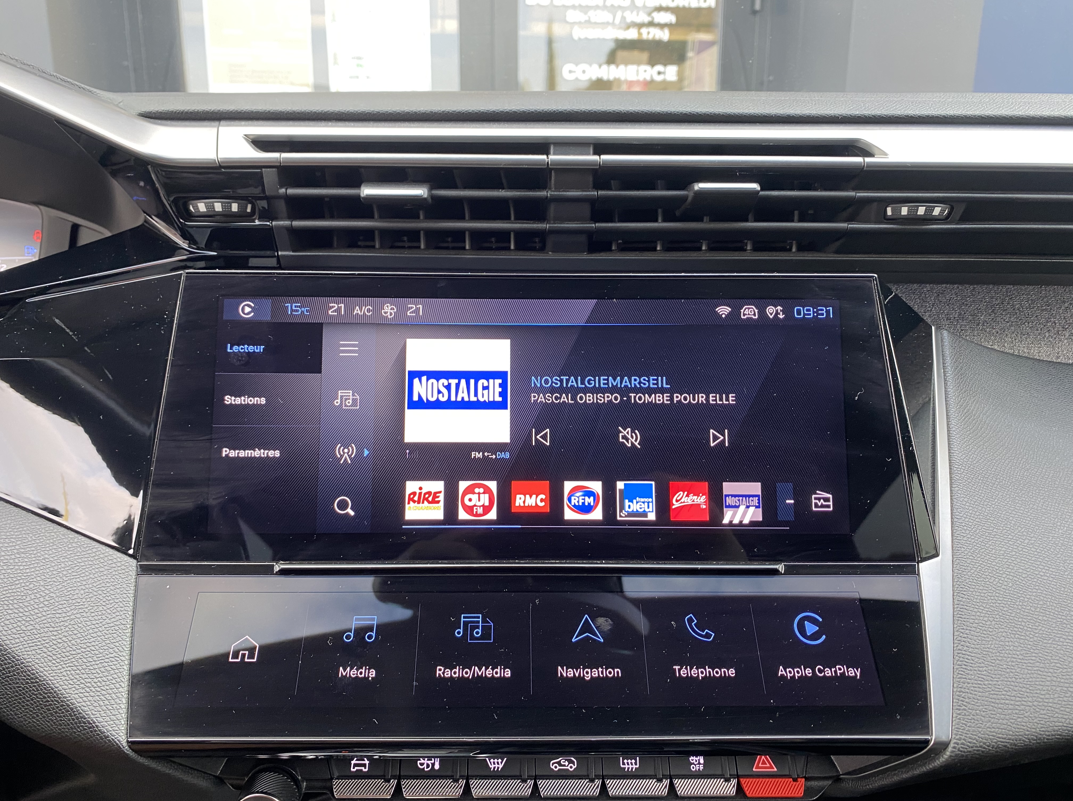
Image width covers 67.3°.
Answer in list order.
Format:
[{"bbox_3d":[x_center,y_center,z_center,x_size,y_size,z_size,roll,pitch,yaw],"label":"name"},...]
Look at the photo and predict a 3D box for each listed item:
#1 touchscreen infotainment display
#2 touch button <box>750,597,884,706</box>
[{"bbox_3d":[-0.002,0.007,0.315,0.289,0.110,0.020,0,-7,-1],"label":"touchscreen infotainment display"},{"bbox_3d":[0.098,0.088,0.284,0.040,0.038,0.005,0,-32,-1],"label":"touch button"}]

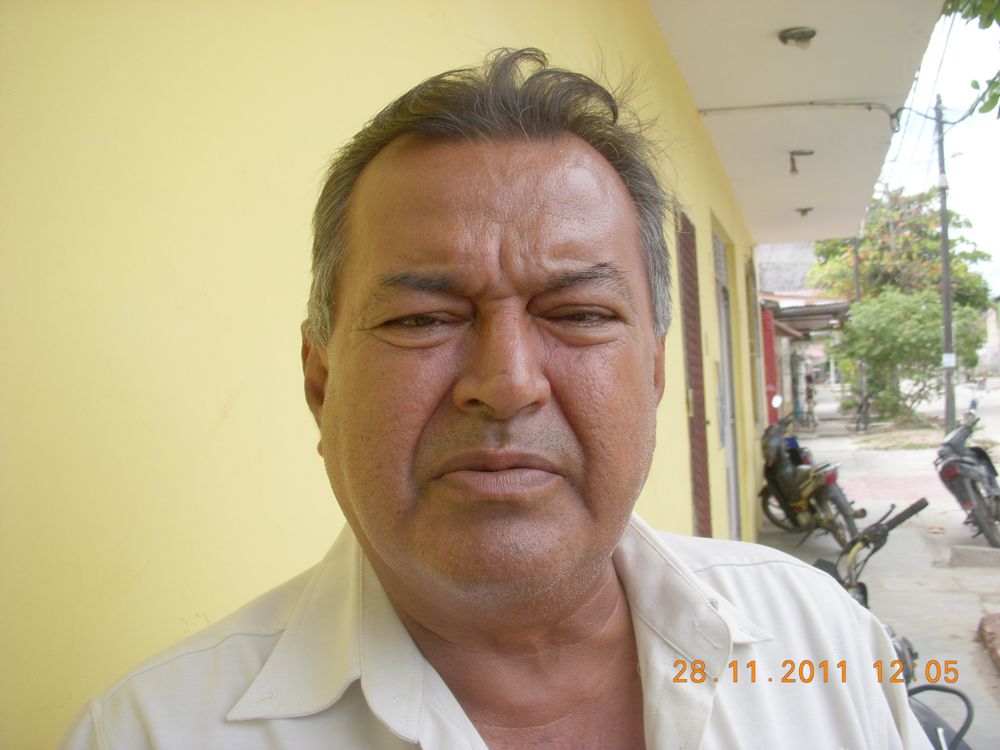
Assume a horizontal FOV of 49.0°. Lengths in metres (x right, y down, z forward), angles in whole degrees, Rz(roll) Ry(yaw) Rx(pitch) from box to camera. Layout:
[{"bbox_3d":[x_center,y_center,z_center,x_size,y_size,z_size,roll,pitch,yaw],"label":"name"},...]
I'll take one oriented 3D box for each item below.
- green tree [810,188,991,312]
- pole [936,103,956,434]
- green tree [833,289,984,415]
[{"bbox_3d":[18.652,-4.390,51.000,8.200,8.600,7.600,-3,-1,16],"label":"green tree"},{"bbox_3d":[11.376,-2.793,28.000,0.300,8.700,0.300,-3,-1,16],"label":"pole"},{"bbox_3d":[13.768,-0.792,37.000,5.000,4.300,4.600,-3,-1,16],"label":"green tree"}]

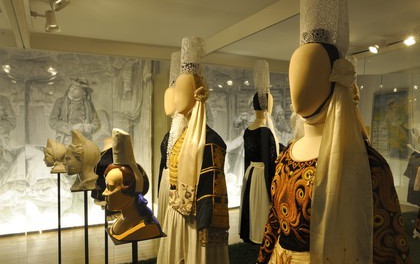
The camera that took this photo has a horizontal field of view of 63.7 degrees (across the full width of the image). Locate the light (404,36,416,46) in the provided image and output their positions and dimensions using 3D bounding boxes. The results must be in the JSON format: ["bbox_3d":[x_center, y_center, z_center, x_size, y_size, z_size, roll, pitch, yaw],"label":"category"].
[{"bbox_3d":[2.400,-1.083,4.050,0.130,0.120,0.130,1,2,27],"label":"light"}]

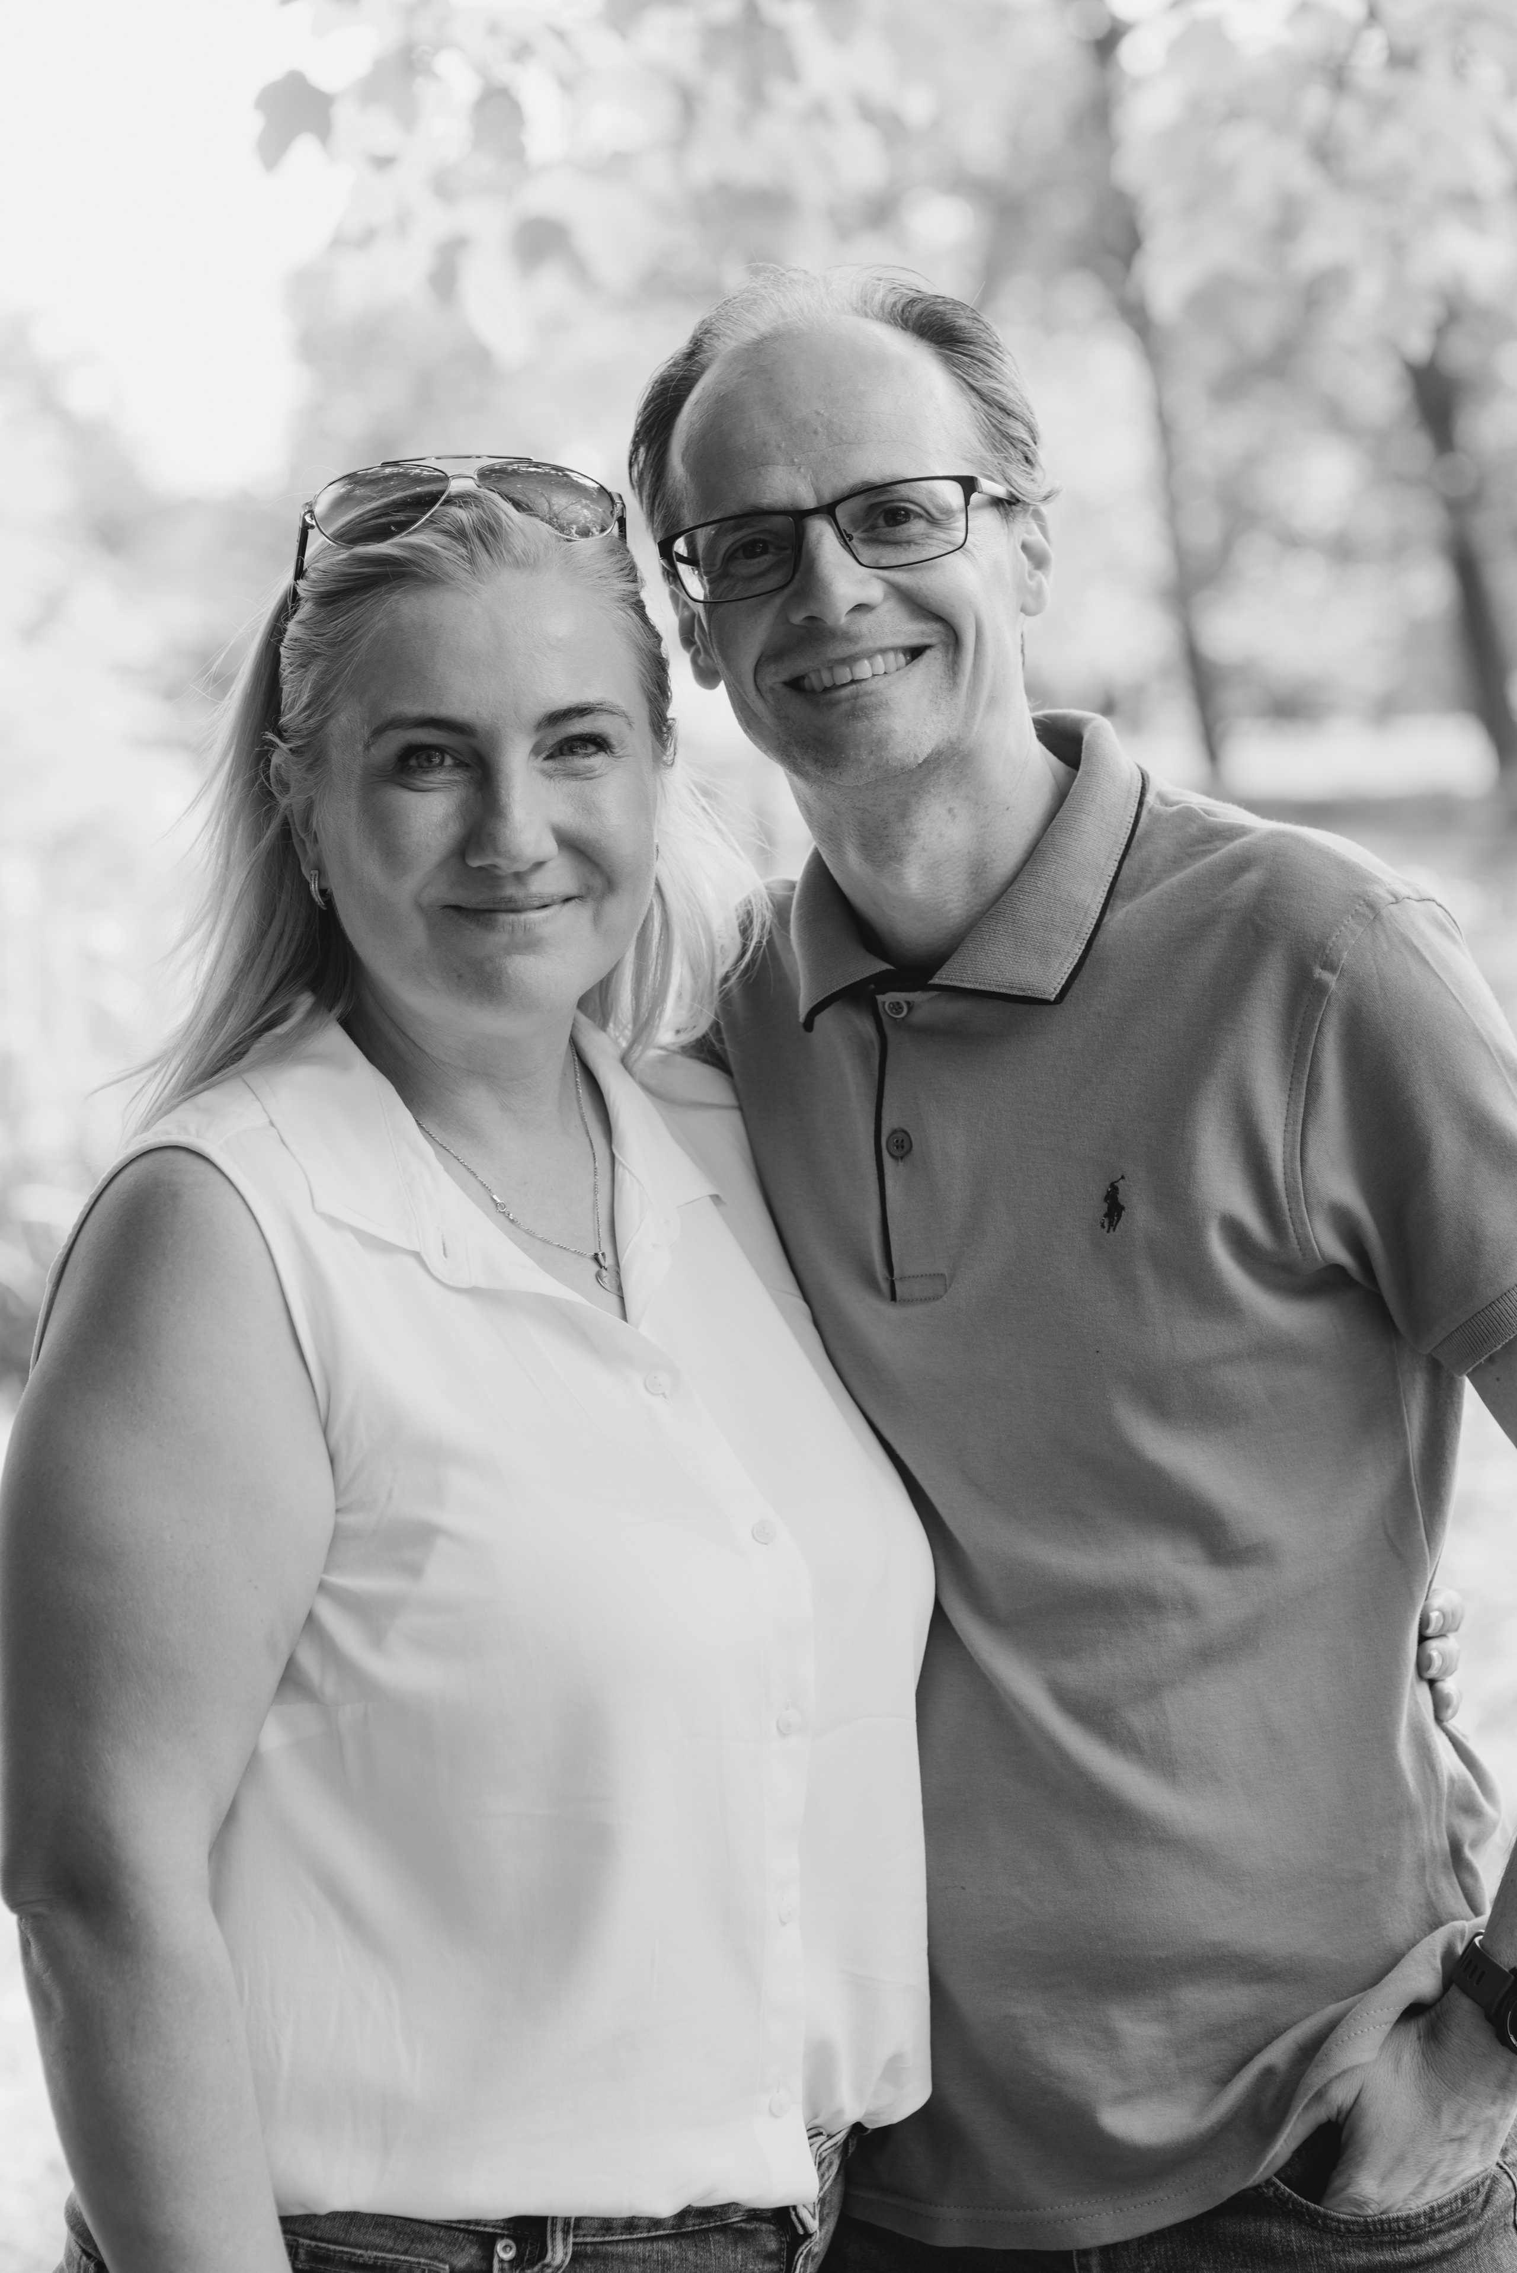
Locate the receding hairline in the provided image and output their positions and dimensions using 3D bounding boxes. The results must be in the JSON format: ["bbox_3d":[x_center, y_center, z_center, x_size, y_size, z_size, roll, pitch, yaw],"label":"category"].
[{"bbox_3d":[0.031,-0.311,2.355,0.145,0.100,0.085,-12,-5,2],"label":"receding hairline"}]

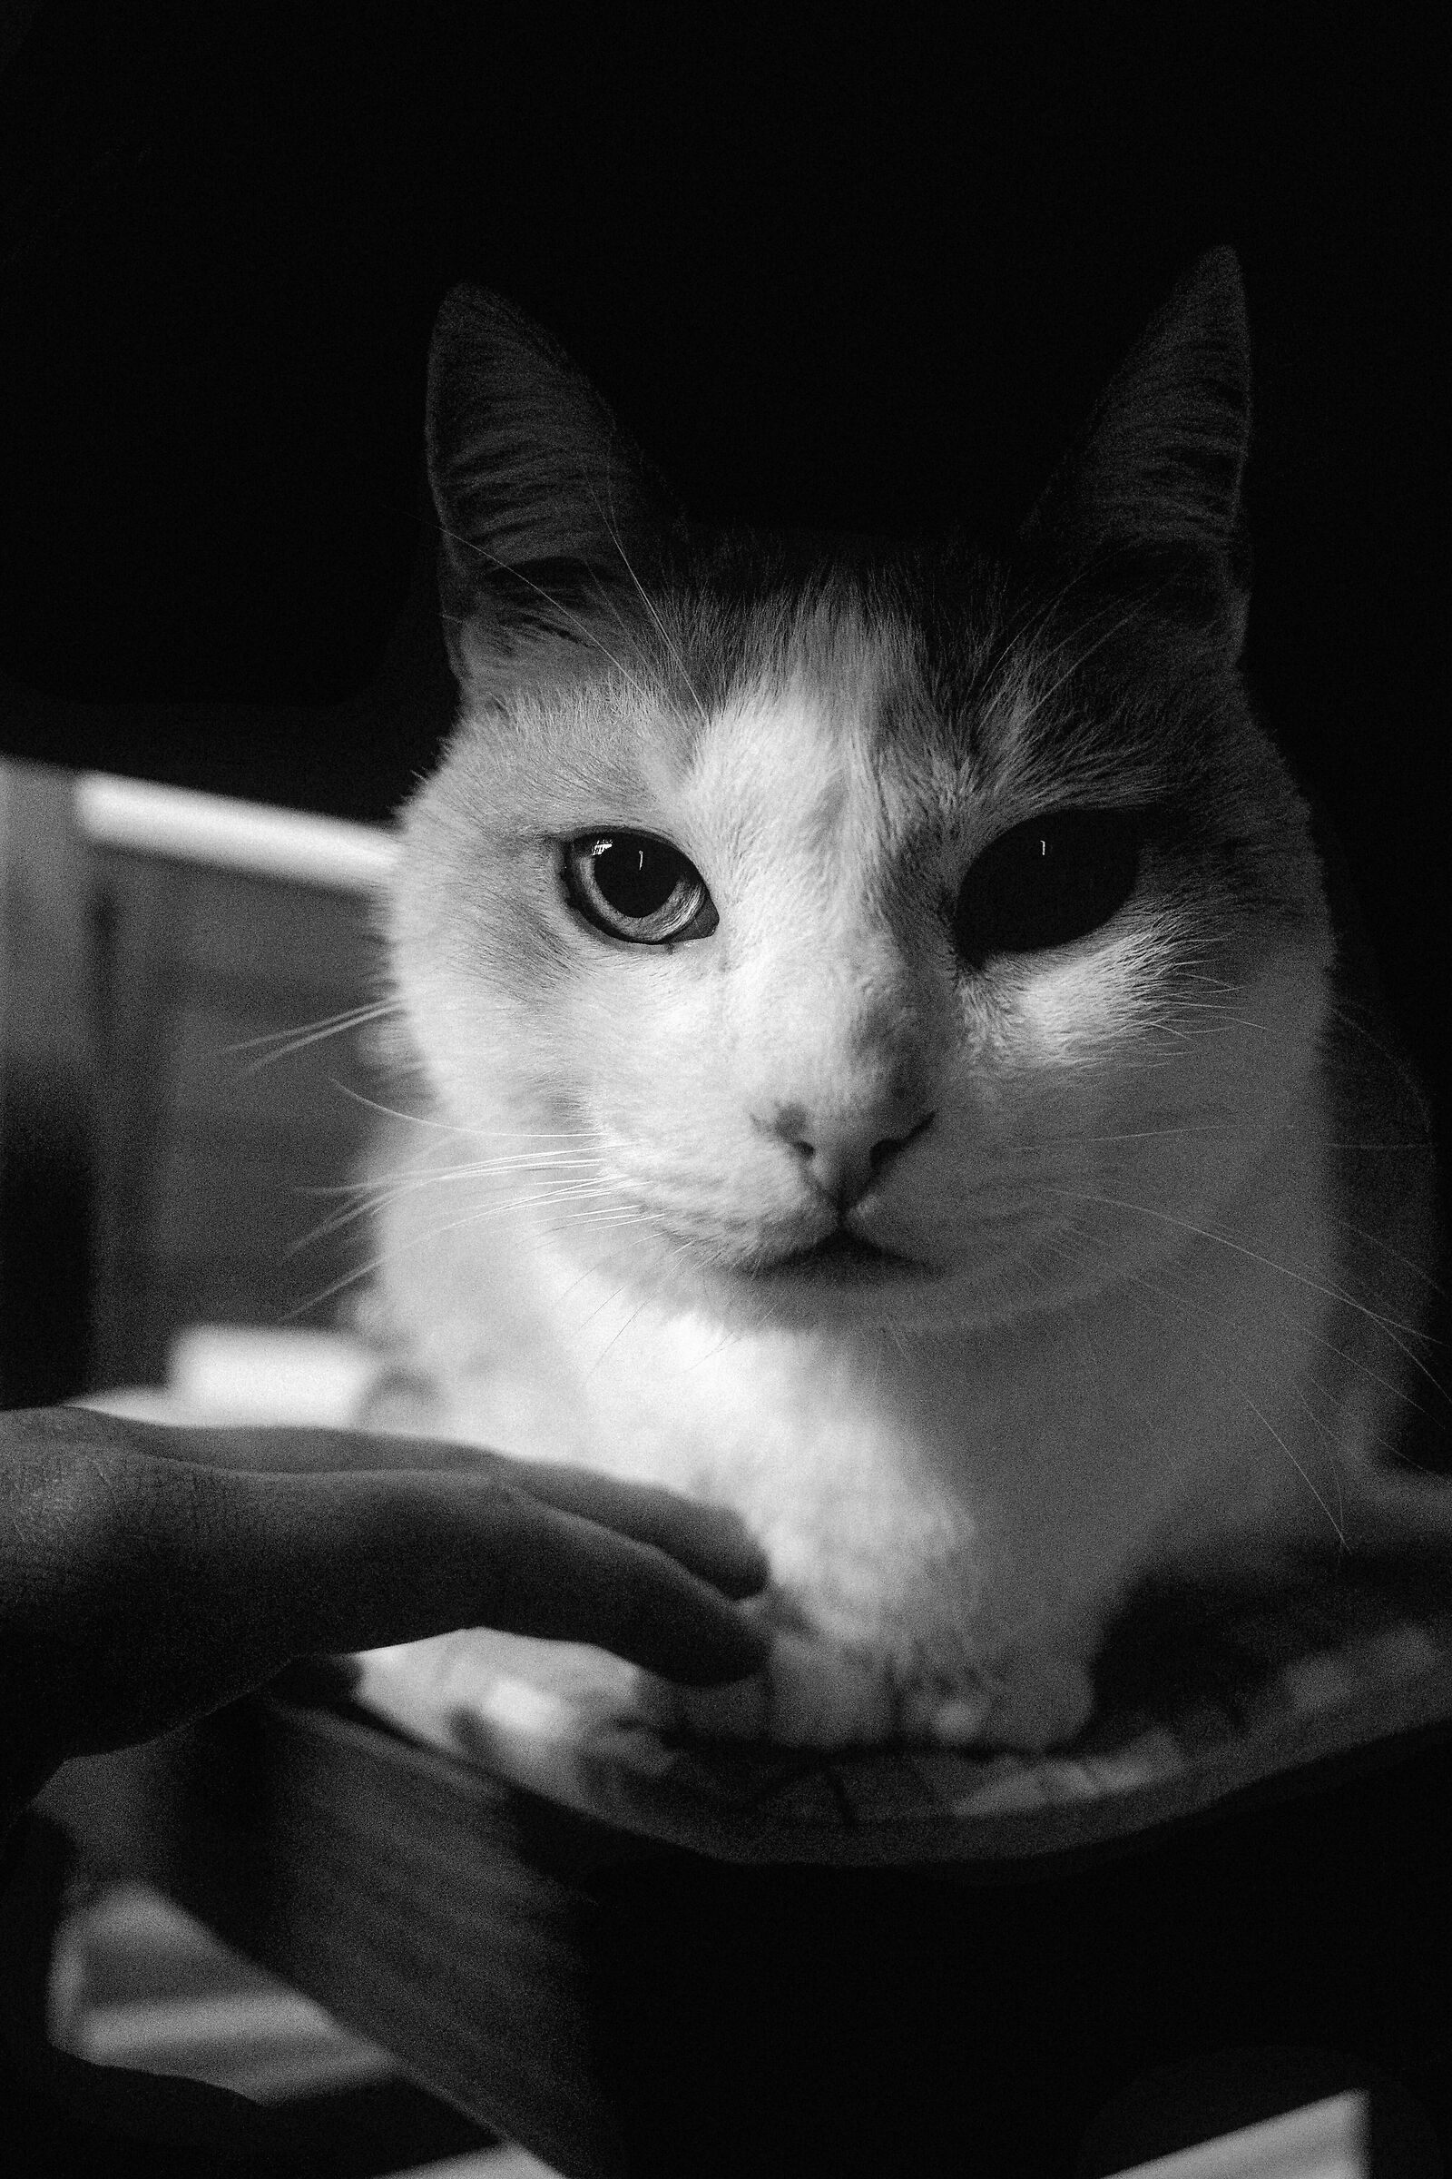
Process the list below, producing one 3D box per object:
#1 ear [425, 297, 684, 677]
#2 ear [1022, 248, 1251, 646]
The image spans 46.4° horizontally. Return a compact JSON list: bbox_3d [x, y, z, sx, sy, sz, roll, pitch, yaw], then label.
[{"bbox_3d":[-0.029,-0.102,0.285,0.037,0.063,0.028,-8,5,14],"label":"ear"},{"bbox_3d":[0.069,-0.108,0.285,0.037,0.063,0.028,7,5,-11],"label":"ear"}]

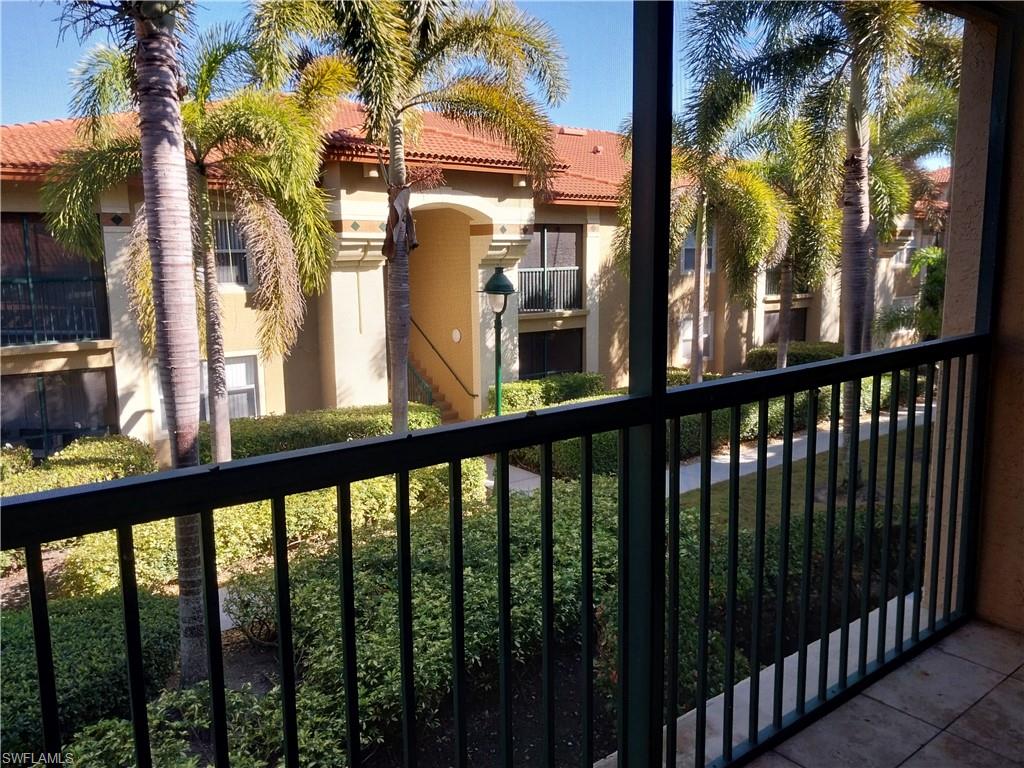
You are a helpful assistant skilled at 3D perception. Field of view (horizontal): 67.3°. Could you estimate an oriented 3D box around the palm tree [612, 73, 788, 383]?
[{"bbox_3d":[4.572,-2.915,18.441,4.300,8.540,4.200,1,9,14],"label":"palm tree"}]

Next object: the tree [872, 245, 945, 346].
[{"bbox_3d":[14.323,-2.450,27.140,2.800,4.660,2.700,4,10,27],"label":"tree"}]

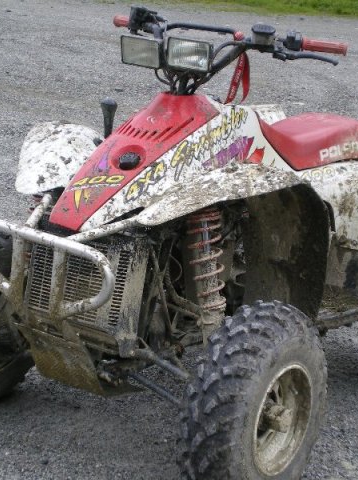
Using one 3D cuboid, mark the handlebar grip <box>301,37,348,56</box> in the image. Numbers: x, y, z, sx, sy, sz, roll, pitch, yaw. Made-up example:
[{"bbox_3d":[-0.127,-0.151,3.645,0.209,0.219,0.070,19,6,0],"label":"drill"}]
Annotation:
[{"bbox_3d":[0.397,-0.530,3.130,0.125,0.037,0.037,9,14,15],"label":"handlebar grip"}]

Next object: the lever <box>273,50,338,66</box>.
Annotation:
[{"bbox_3d":[0.341,-0.492,3.094,0.172,0.030,0.045,10,15,17],"label":"lever"}]

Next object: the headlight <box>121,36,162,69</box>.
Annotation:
[{"bbox_3d":[-0.088,-0.515,3.161,0.134,0.080,0.062,14,16,32],"label":"headlight"}]

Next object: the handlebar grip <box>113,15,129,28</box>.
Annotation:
[{"bbox_3d":[-0.159,-0.663,3.483,0.037,0.037,0.120,-6,18,-39],"label":"handlebar grip"}]

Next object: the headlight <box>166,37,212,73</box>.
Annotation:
[{"bbox_3d":[0.043,-0.498,3.075,0.134,0.080,0.062,14,16,32],"label":"headlight"}]

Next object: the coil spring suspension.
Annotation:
[{"bbox_3d":[0.079,0.092,2.957,0.084,0.345,0.084,-2,4,34],"label":"coil spring suspension"}]

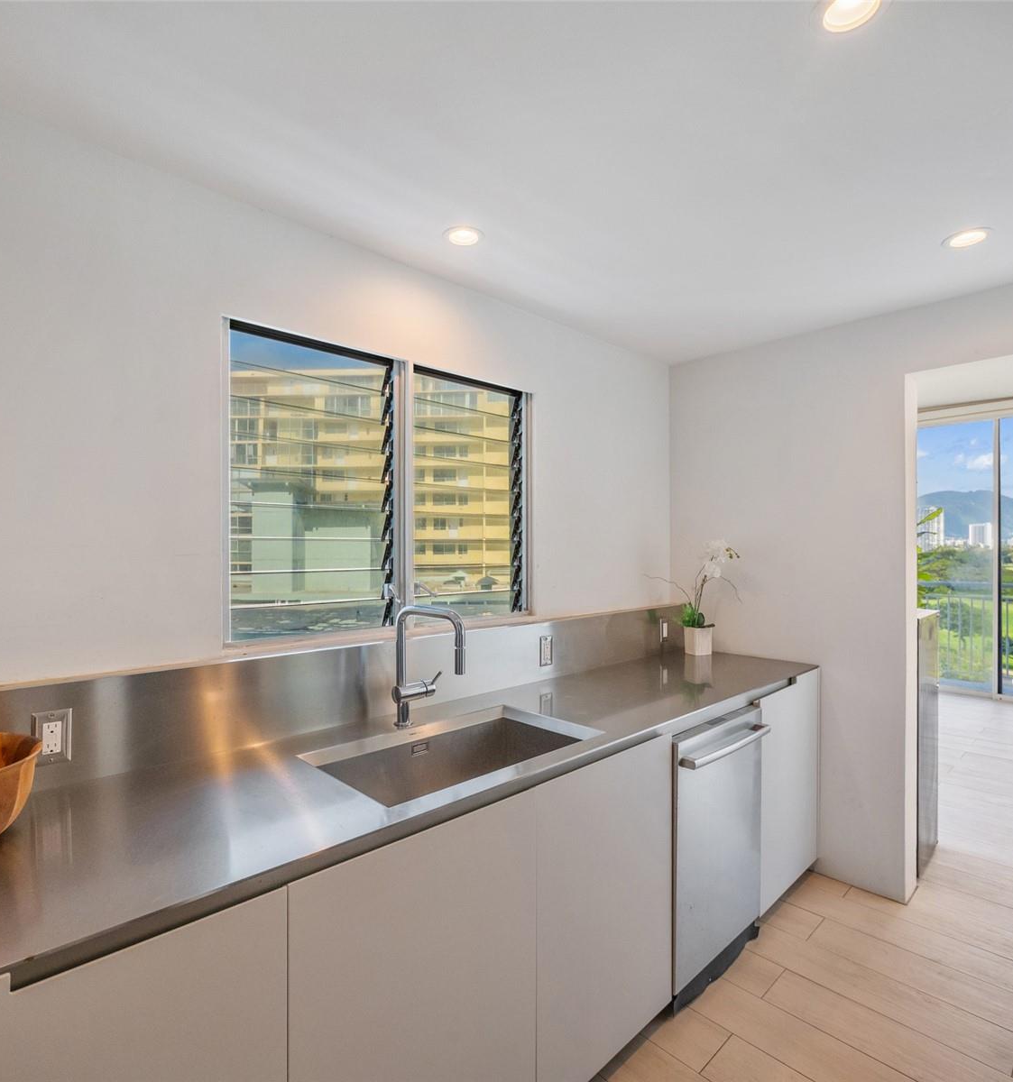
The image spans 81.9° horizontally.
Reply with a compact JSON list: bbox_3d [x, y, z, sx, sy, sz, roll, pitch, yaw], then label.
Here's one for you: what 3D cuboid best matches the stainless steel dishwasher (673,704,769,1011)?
[{"bbox_3d":[0.562,1.039,2.205,0.597,0.859,0.624,1,0,-42],"label":"stainless steel dishwasher"}]

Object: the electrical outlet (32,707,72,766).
[{"bbox_3d":[-1.010,0.440,1.300,0.069,0.117,0.014,1,0,-42],"label":"electrical outlet"}]

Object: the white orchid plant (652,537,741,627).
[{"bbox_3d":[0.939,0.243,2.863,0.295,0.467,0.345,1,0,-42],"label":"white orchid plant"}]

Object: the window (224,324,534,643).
[{"bbox_3d":[-0.370,-0.161,2.055,1.200,0.904,0.095,1,0,-42],"label":"window"}]

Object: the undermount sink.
[{"bbox_3d":[-0.124,0.659,1.578,0.716,0.220,0.408,1,0,-42],"label":"undermount sink"}]

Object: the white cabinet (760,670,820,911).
[{"bbox_3d":[0.976,1.000,2.626,0.572,0.880,0.605,1,0,-42],"label":"white cabinet"}]

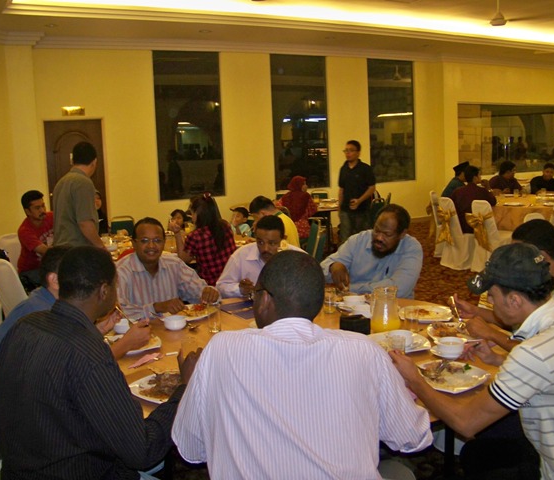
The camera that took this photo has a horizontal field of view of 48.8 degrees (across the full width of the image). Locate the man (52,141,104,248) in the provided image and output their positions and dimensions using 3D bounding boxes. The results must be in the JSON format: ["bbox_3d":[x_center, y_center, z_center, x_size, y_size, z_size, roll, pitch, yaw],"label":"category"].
[{"bbox_3d":[-1.617,0.063,5.049,0.470,1.750,0.340,4,10,36],"label":"man"}]

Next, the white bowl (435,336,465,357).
[{"bbox_3d":[0.646,0.400,2.260,0.100,0.052,0.100,-2,8,0],"label":"white bowl"}]

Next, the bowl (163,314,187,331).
[{"bbox_3d":[-0.491,0.413,2.949,0.109,0.054,0.109,-2,8,0],"label":"bowl"}]

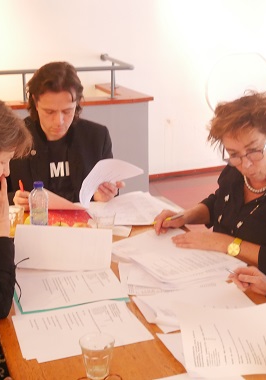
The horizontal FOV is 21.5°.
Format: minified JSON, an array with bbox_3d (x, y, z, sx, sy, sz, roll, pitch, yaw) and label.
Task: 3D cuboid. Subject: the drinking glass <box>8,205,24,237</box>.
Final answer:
[{"bbox_3d":[-0.414,0.107,2.452,0.080,0.093,0.080,-1,19,0],"label":"drinking glass"}]

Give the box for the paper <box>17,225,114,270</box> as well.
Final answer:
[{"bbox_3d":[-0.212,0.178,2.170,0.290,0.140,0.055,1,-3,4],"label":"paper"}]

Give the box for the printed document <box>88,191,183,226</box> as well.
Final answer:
[{"bbox_3d":[0.007,0.061,2.685,0.290,0.020,0.265,-13,22,-33],"label":"printed document"}]

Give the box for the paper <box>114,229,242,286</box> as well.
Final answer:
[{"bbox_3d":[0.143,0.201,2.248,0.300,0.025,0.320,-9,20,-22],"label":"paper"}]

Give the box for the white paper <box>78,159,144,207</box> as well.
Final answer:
[{"bbox_3d":[-0.082,-0.029,2.681,0.230,0.175,0.130,4,19,13],"label":"white paper"}]

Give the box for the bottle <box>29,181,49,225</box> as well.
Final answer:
[{"bbox_3d":[-0.323,0.067,2.413,0.064,0.190,0.064,-1,19,0],"label":"bottle"}]

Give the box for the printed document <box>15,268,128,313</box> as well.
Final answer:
[{"bbox_3d":[-0.179,0.286,2.024,0.297,0.018,0.210,-6,19,-14],"label":"printed document"}]

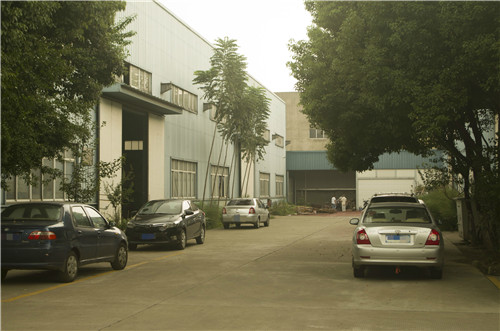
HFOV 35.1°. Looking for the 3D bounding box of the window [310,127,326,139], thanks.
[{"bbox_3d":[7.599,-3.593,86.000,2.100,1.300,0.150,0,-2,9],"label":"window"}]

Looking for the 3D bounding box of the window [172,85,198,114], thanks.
[{"bbox_3d":[-3.434,-3.508,41.994,0.150,1.080,5.220,0,-2,11],"label":"window"}]

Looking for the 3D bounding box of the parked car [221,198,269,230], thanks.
[{"bbox_3d":[-0.121,2.401,39.641,1.700,1.450,4.280,0,-2,12],"label":"parked car"}]

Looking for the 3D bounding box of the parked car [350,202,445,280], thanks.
[{"bbox_3d":[3.159,1.528,16.786,1.760,1.460,4.500,0,-2,11],"label":"parked car"}]

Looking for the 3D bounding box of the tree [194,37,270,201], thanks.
[{"bbox_3d":[-1.004,-1.912,45.294,4.400,10.500,4.600,0,-2,11],"label":"tree"}]

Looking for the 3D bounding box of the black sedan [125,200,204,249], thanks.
[{"bbox_3d":[-2.555,1.831,24.967,1.720,1.475,4.420,0,-2,10],"label":"black sedan"}]

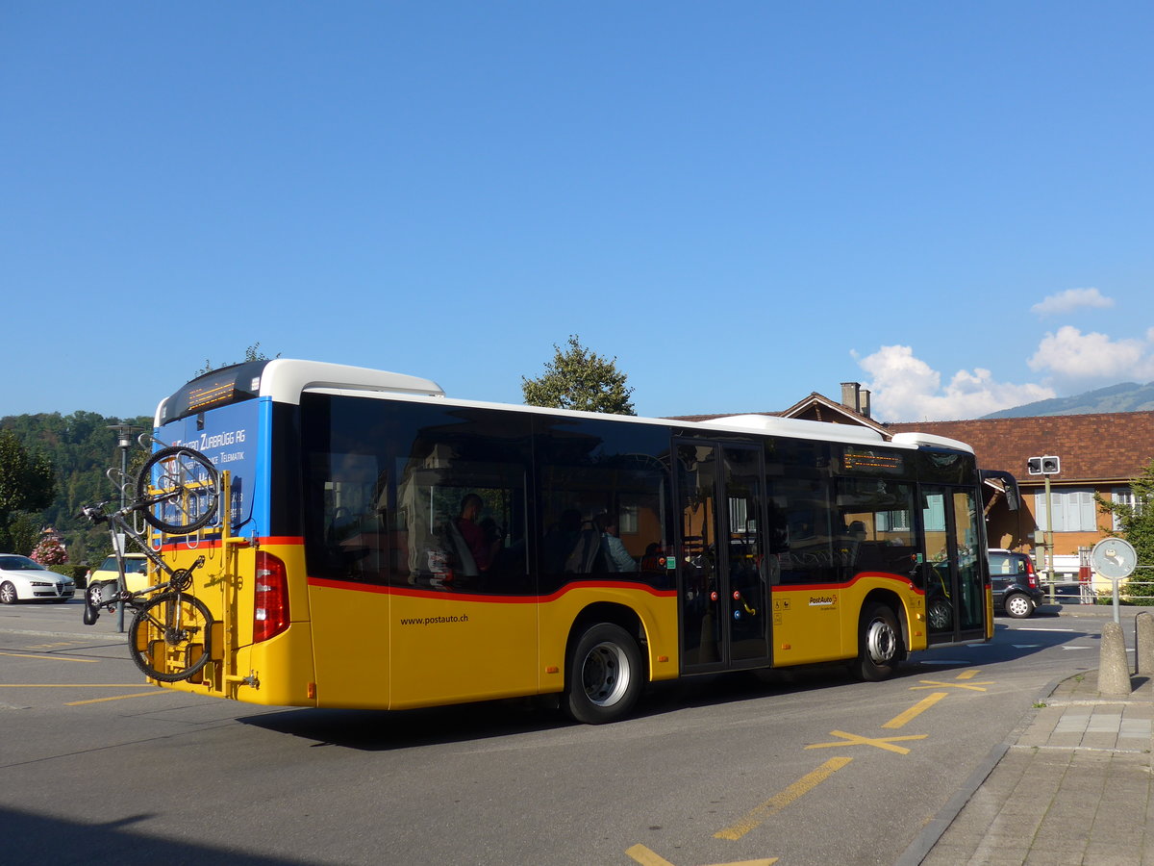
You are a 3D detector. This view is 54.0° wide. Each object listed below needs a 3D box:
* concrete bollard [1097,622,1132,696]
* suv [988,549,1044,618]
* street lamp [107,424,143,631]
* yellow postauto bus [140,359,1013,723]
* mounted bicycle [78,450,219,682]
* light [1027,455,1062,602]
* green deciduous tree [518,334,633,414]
[{"bbox_3d":[5.592,2.326,11.818,0.333,0.770,0.333,0,-5,0],"label":"concrete bollard"},{"bbox_3d":[8.738,3.354,25.779,3.600,1.560,1.620,-2,-6,23],"label":"suv"},{"bbox_3d":[-8.550,1.774,21.419,0.680,3.892,0.680,0,-5,0],"label":"street lamp"},{"bbox_3d":[0.944,1.377,12.910,10.770,3.140,2.620,5,-7,-41],"label":"yellow postauto bus"},{"bbox_3d":[-3.151,0.971,8.439,0.989,1.758,0.620,5,-7,-41],"label":"mounted bicycle"},{"bbox_3d":[11.793,2.425,28.522,0.850,3.704,0.500,-4,-7,36],"label":"light"},{"bbox_3d":[0.093,0.983,37.600,4.400,8.548,4.400,0,-5,0],"label":"green deciduous tree"}]

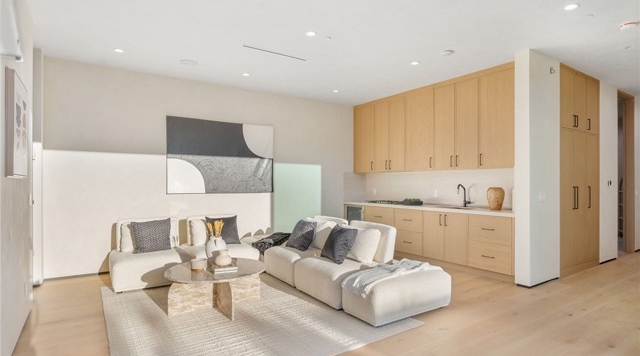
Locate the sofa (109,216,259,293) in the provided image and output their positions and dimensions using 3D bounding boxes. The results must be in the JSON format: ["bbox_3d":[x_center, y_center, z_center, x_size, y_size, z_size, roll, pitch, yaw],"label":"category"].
[{"bbox_3d":[-1.942,0.984,4.894,1.900,0.770,1.050,1,-1,-34],"label":"sofa"}]

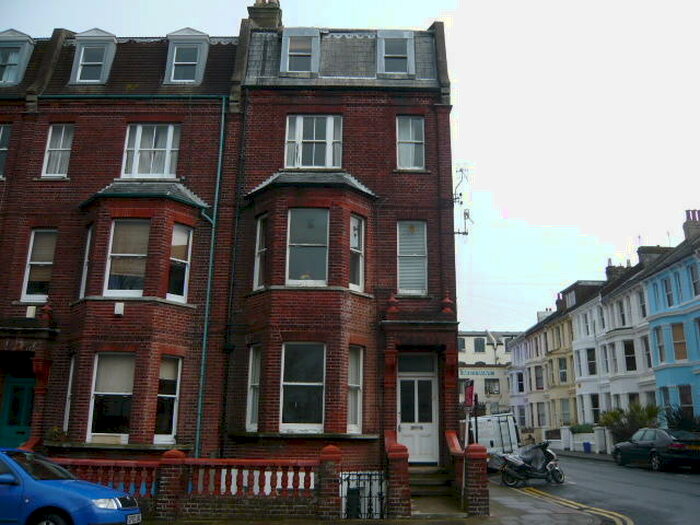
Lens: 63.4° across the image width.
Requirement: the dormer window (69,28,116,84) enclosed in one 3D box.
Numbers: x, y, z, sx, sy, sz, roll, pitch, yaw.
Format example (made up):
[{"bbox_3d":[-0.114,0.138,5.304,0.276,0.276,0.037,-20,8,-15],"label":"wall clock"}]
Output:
[{"bbox_3d":[-7.257,-5.741,16.158,1.160,1.840,0.550,1,-15,0],"label":"dormer window"}]

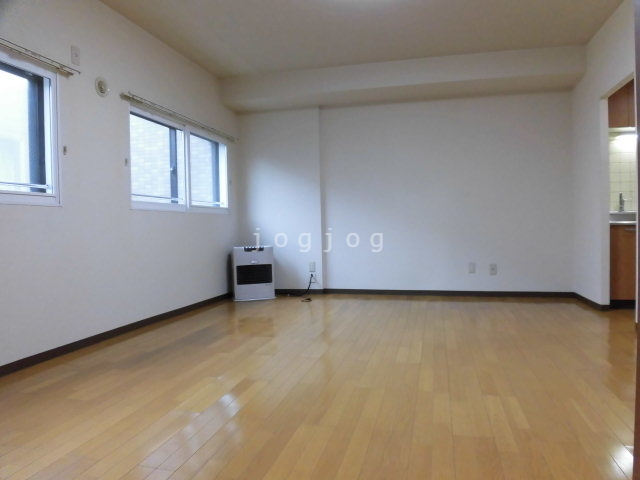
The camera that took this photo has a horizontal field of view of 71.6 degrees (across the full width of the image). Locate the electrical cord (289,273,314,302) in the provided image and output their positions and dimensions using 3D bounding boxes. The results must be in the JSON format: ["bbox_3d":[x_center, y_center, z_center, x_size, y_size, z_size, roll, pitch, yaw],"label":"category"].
[{"bbox_3d":[-0.217,0.525,4.979,0.267,0.243,0.424,-1,2,15],"label":"electrical cord"}]

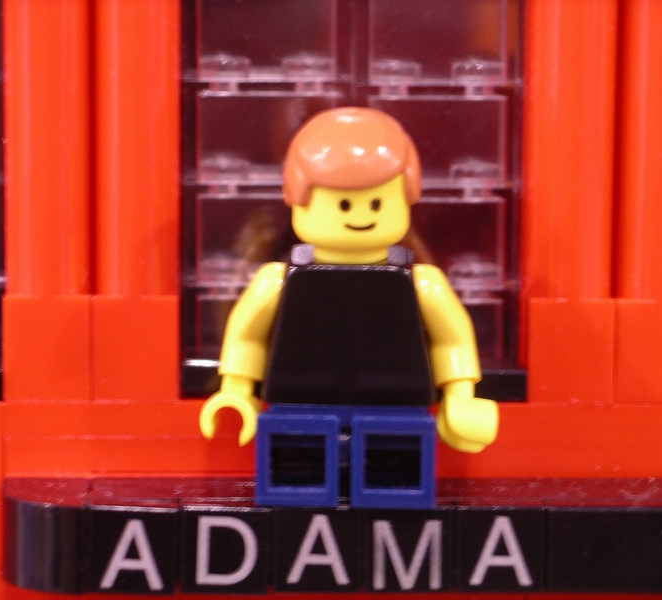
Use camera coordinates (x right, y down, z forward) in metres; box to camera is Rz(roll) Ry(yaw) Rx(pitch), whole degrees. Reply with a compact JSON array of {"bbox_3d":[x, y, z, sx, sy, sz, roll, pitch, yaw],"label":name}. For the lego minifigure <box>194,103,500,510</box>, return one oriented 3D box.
[{"bbox_3d":[0.002,0.000,0.274,0.027,0.034,0.018,1,8,3],"label":"lego minifigure"}]

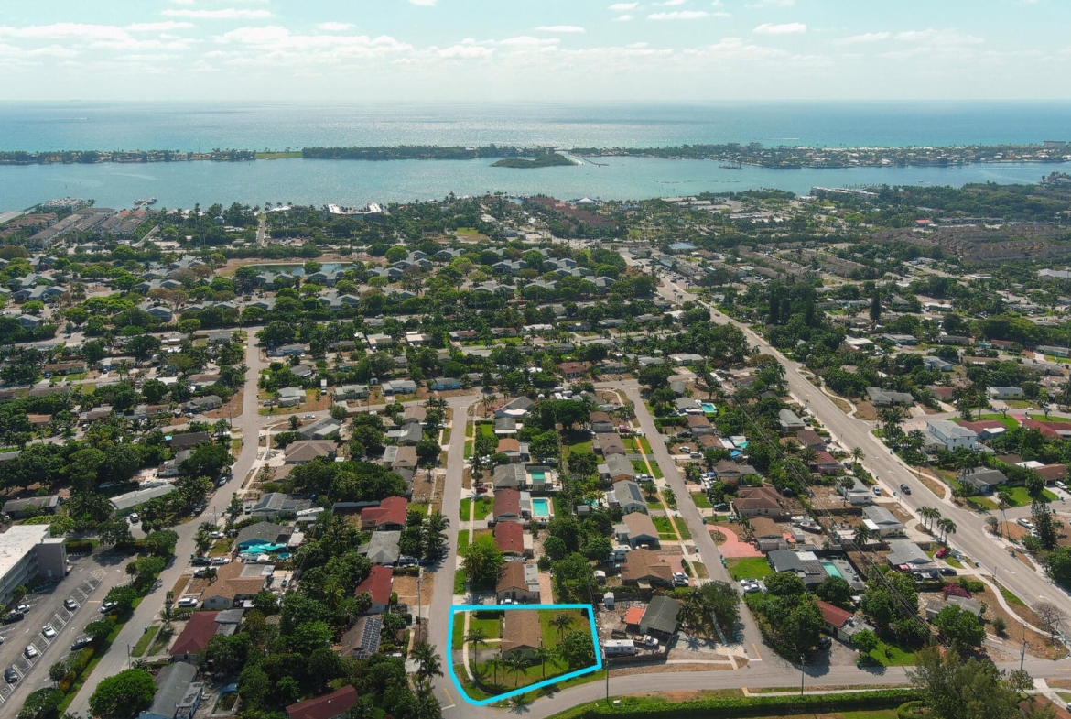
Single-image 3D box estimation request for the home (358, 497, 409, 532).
[{"bbox_3d":[-44.420,45.900,256.470,12.790,4.100,16.540,-1,17,-3],"label":"home"}]

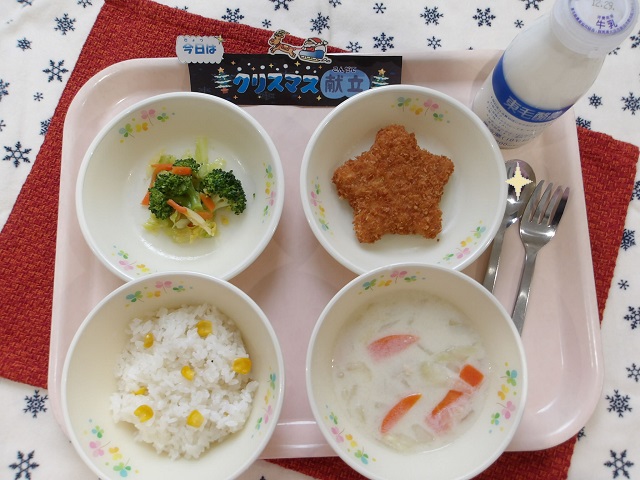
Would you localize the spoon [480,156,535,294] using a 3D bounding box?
[{"bbox_3d":[0.126,0.019,0.365,0.036,0.021,0.170,15,81,2],"label":"spoon"}]

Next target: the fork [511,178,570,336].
[{"bbox_3d":[0.150,0.038,0.363,0.026,0.020,0.170,18,81,3],"label":"fork"}]

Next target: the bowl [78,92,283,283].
[{"bbox_3d":[-0.095,-0.031,0.362,0.142,0.044,0.142,0,80,0],"label":"bowl"}]

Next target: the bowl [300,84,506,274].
[{"bbox_3d":[0.057,-0.036,0.362,0.142,0.044,0.142,0,80,0],"label":"bowl"}]

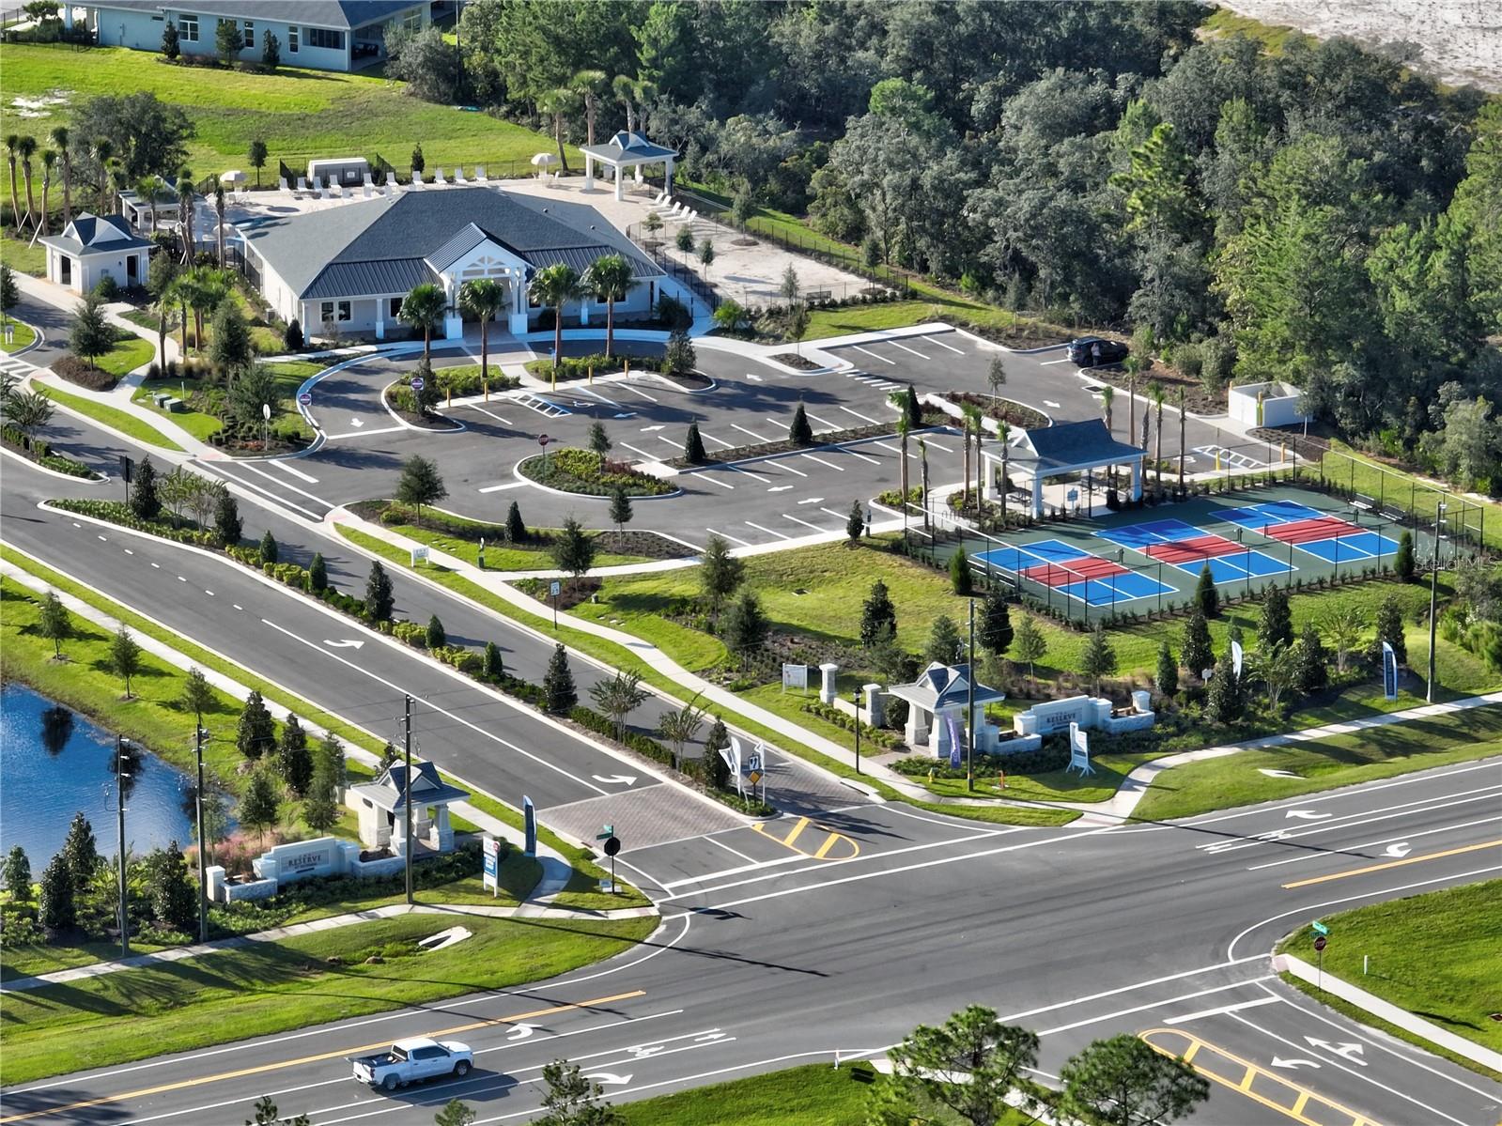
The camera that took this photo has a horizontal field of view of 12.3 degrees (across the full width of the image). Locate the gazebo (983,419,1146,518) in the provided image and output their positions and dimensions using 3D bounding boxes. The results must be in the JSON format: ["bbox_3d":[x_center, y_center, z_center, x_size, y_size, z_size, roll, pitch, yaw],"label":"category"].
[{"bbox_3d":[19.400,-6.192,431.406,8.600,4.790,6.000,-10,19,-32],"label":"gazebo"}]

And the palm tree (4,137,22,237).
[{"bbox_3d":[-52.948,-27.129,500.153,1.300,7.140,1.300,0,16,0],"label":"palm tree"}]

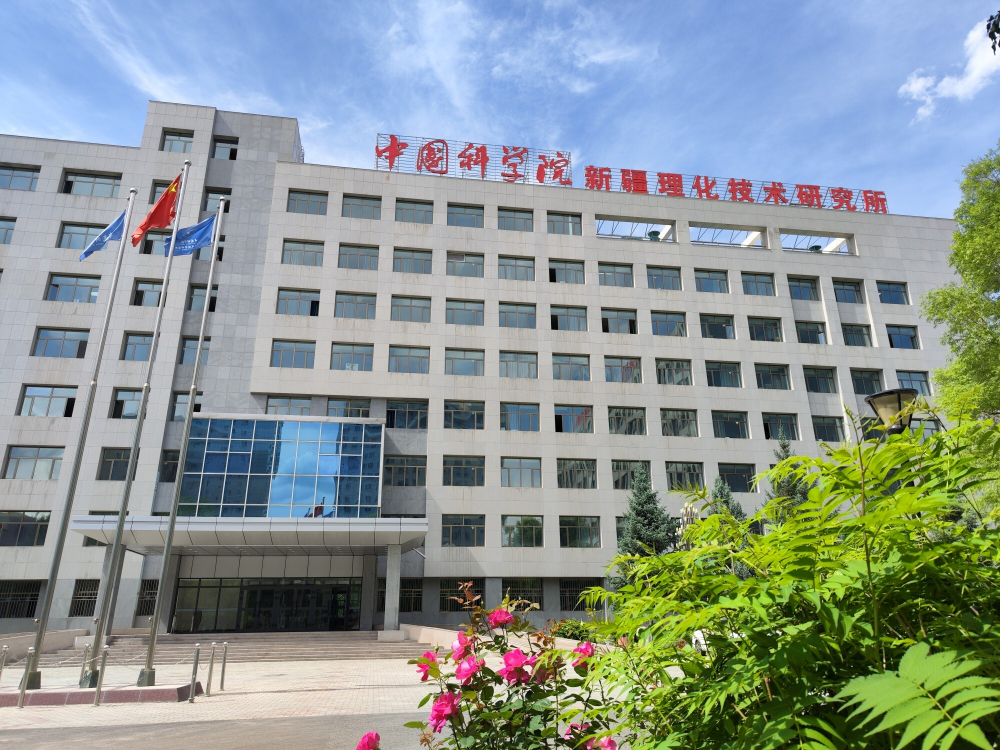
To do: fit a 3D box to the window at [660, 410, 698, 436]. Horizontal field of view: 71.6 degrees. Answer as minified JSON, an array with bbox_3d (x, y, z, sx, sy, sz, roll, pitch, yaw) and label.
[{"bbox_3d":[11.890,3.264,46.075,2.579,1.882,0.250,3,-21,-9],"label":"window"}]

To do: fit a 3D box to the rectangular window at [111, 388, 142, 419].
[{"bbox_3d":[-21.961,1.720,41.197,2.010,1.848,0.150,3,-20,-9],"label":"rectangular window"}]

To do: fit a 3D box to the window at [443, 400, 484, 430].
[{"bbox_3d":[-2.280,2.650,44.347,2.595,1.908,0.200,3,-21,-9],"label":"window"}]

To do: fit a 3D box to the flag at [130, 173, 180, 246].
[{"bbox_3d":[-9.881,-4.744,19.896,1.150,2.000,0.450,-4,-21,8],"label":"flag"}]

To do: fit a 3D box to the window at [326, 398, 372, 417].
[{"bbox_3d":[-9.444,2.304,43.251,2.515,1.806,0.200,3,-20,-9],"label":"window"}]

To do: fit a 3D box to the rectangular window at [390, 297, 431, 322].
[{"bbox_3d":[-5.926,-4.290,46.304,2.595,1.893,0.200,3,-21,-9],"label":"rectangular window"}]

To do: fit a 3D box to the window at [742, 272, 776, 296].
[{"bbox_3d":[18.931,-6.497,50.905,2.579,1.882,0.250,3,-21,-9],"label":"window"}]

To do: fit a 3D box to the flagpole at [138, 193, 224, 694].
[{"bbox_3d":[-6.909,0.809,15.470,0.340,11.199,0.340,3,-20,-9],"label":"flagpole"}]

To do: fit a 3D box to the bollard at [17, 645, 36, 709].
[{"bbox_3d":[-8.652,5.528,12.678,0.100,1.020,0.100,3,-21,-8],"label":"bollard"}]

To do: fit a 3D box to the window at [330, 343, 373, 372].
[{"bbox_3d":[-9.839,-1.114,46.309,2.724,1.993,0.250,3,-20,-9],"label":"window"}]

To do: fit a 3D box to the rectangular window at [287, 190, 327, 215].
[{"bbox_3d":[-13.242,-11.869,47.913,2.591,1.889,0.150,3,-20,-9],"label":"rectangular window"}]

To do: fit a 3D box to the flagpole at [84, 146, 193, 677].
[{"bbox_3d":[-8.011,0.304,15.683,0.400,12.297,0.400,3,-20,-9],"label":"flagpole"}]

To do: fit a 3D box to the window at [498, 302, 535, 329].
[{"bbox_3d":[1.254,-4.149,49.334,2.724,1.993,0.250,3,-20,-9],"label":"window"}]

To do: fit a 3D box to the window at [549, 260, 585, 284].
[{"bbox_3d":[4.677,-7.210,49.182,2.515,1.806,0.200,3,-20,-9],"label":"window"}]

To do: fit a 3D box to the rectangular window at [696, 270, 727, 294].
[{"bbox_3d":[15.389,-6.742,50.817,2.515,1.806,0.200,3,-20,-9],"label":"rectangular window"}]

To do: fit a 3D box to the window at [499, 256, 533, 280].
[{"bbox_3d":[1.152,-7.312,48.318,2.600,1.900,0.200,3,-20,-9],"label":"window"}]

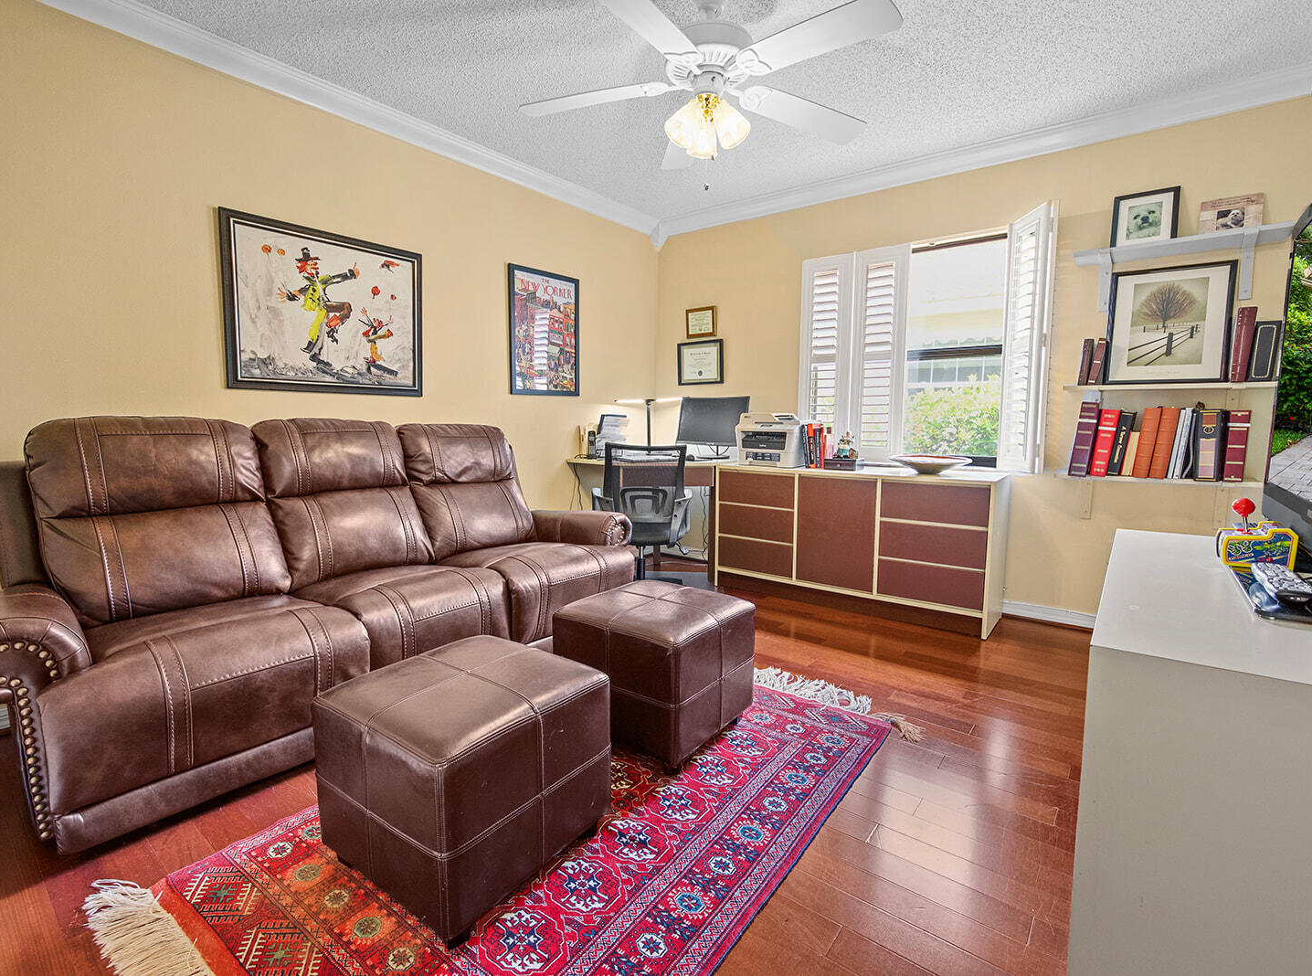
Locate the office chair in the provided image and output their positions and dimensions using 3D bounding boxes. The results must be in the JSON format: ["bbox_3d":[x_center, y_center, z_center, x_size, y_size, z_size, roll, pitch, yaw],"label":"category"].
[{"bbox_3d":[-0.076,0.186,3.640,0.600,0.900,0.600,1,6,4],"label":"office chair"}]

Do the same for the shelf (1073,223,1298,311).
[{"bbox_3d":[2.260,-0.943,2.672,0.705,0.243,0.236,5,8,38],"label":"shelf"}]

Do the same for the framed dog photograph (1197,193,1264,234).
[{"bbox_3d":[2.436,-1.137,2.582,0.195,0.180,0.020,5,-5,38],"label":"framed dog photograph"}]

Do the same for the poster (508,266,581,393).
[{"bbox_3d":[-0.666,-0.920,3.656,0.030,0.718,0.540,5,8,38],"label":"poster"}]

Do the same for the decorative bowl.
[{"bbox_3d":[1.457,-0.113,3.238,0.400,0.087,0.400,5,8,38],"label":"decorative bowl"}]

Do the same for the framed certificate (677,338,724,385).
[{"bbox_3d":[0.316,-0.888,4.332,0.392,0.300,0.020,5,8,38],"label":"framed certificate"}]

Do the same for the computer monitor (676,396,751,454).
[{"bbox_3d":[0.381,-0.381,4.036,0.545,0.420,0.200,5,8,38],"label":"computer monitor"}]

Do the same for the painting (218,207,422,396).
[{"bbox_3d":[-1.428,-0.767,2.699,0.036,0.688,0.838,5,8,38],"label":"painting"}]

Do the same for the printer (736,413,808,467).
[{"bbox_3d":[0.758,-0.294,3.791,0.405,0.320,0.390,5,7,36],"label":"printer"}]

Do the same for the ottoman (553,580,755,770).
[{"bbox_3d":[0.006,0.584,2.048,0.470,0.425,0.470,5,8,38],"label":"ottoman"}]

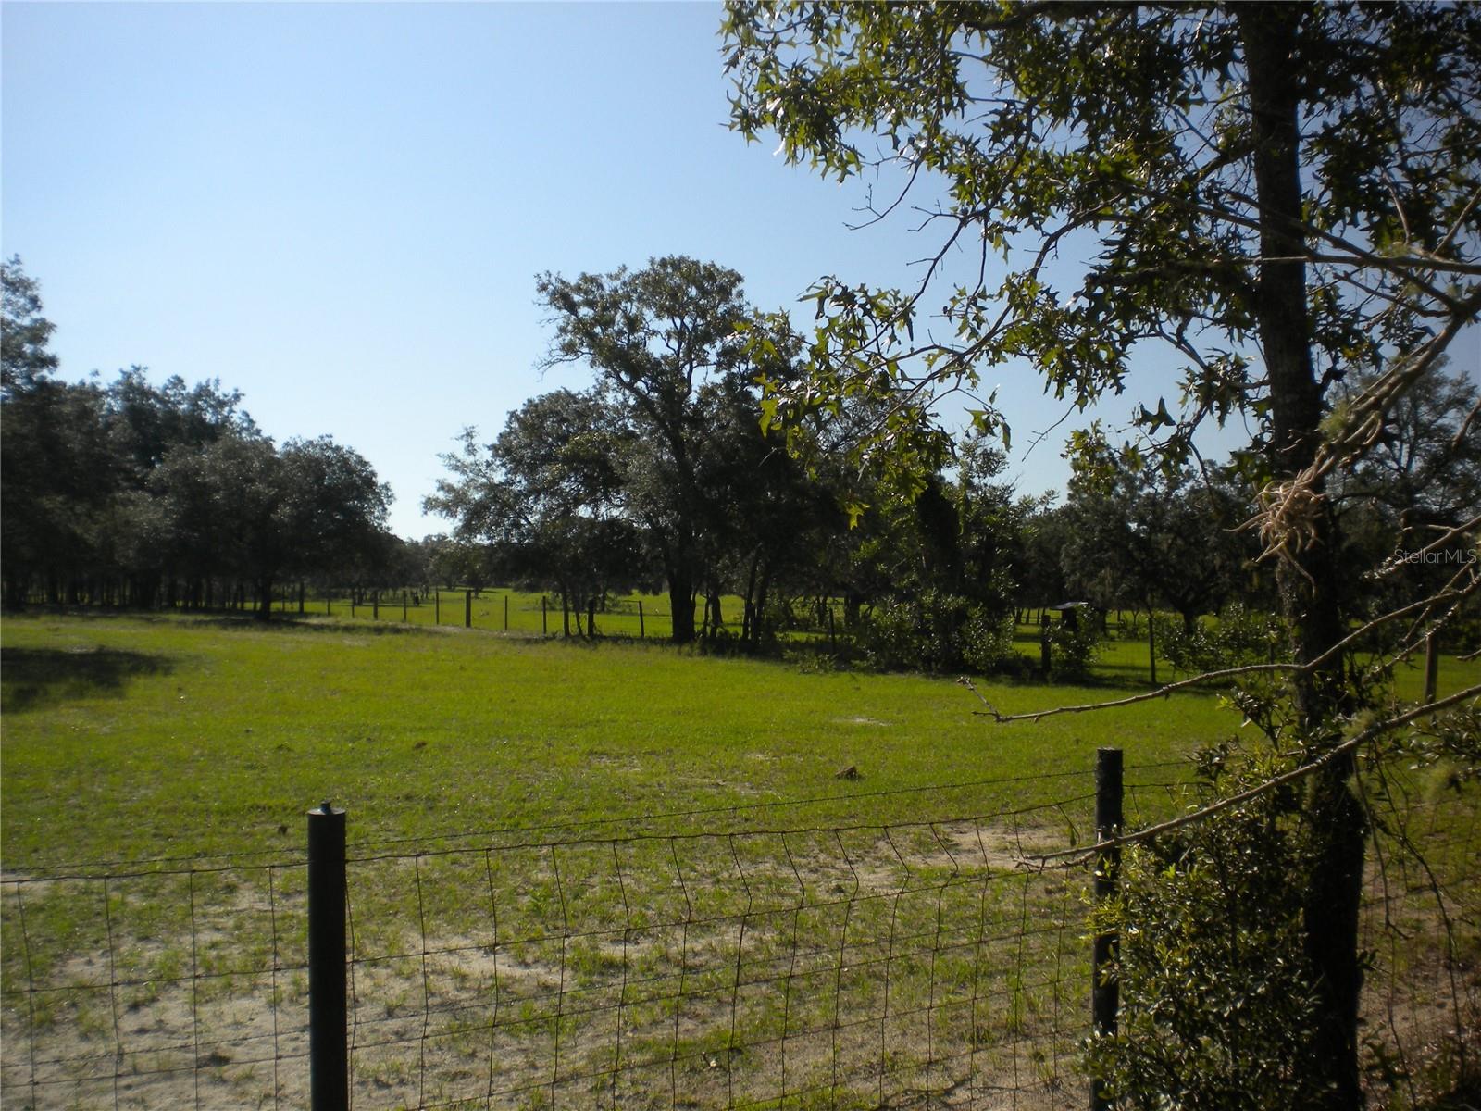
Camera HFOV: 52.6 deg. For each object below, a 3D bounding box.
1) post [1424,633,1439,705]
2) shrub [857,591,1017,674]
[{"bbox_3d":[10.530,1.730,22.800,0.140,1.160,0.140,0,-1,0],"label":"post"},{"bbox_3d":[4.050,1.560,30.800,3.250,1.650,2.500,0,-1,8],"label":"shrub"}]

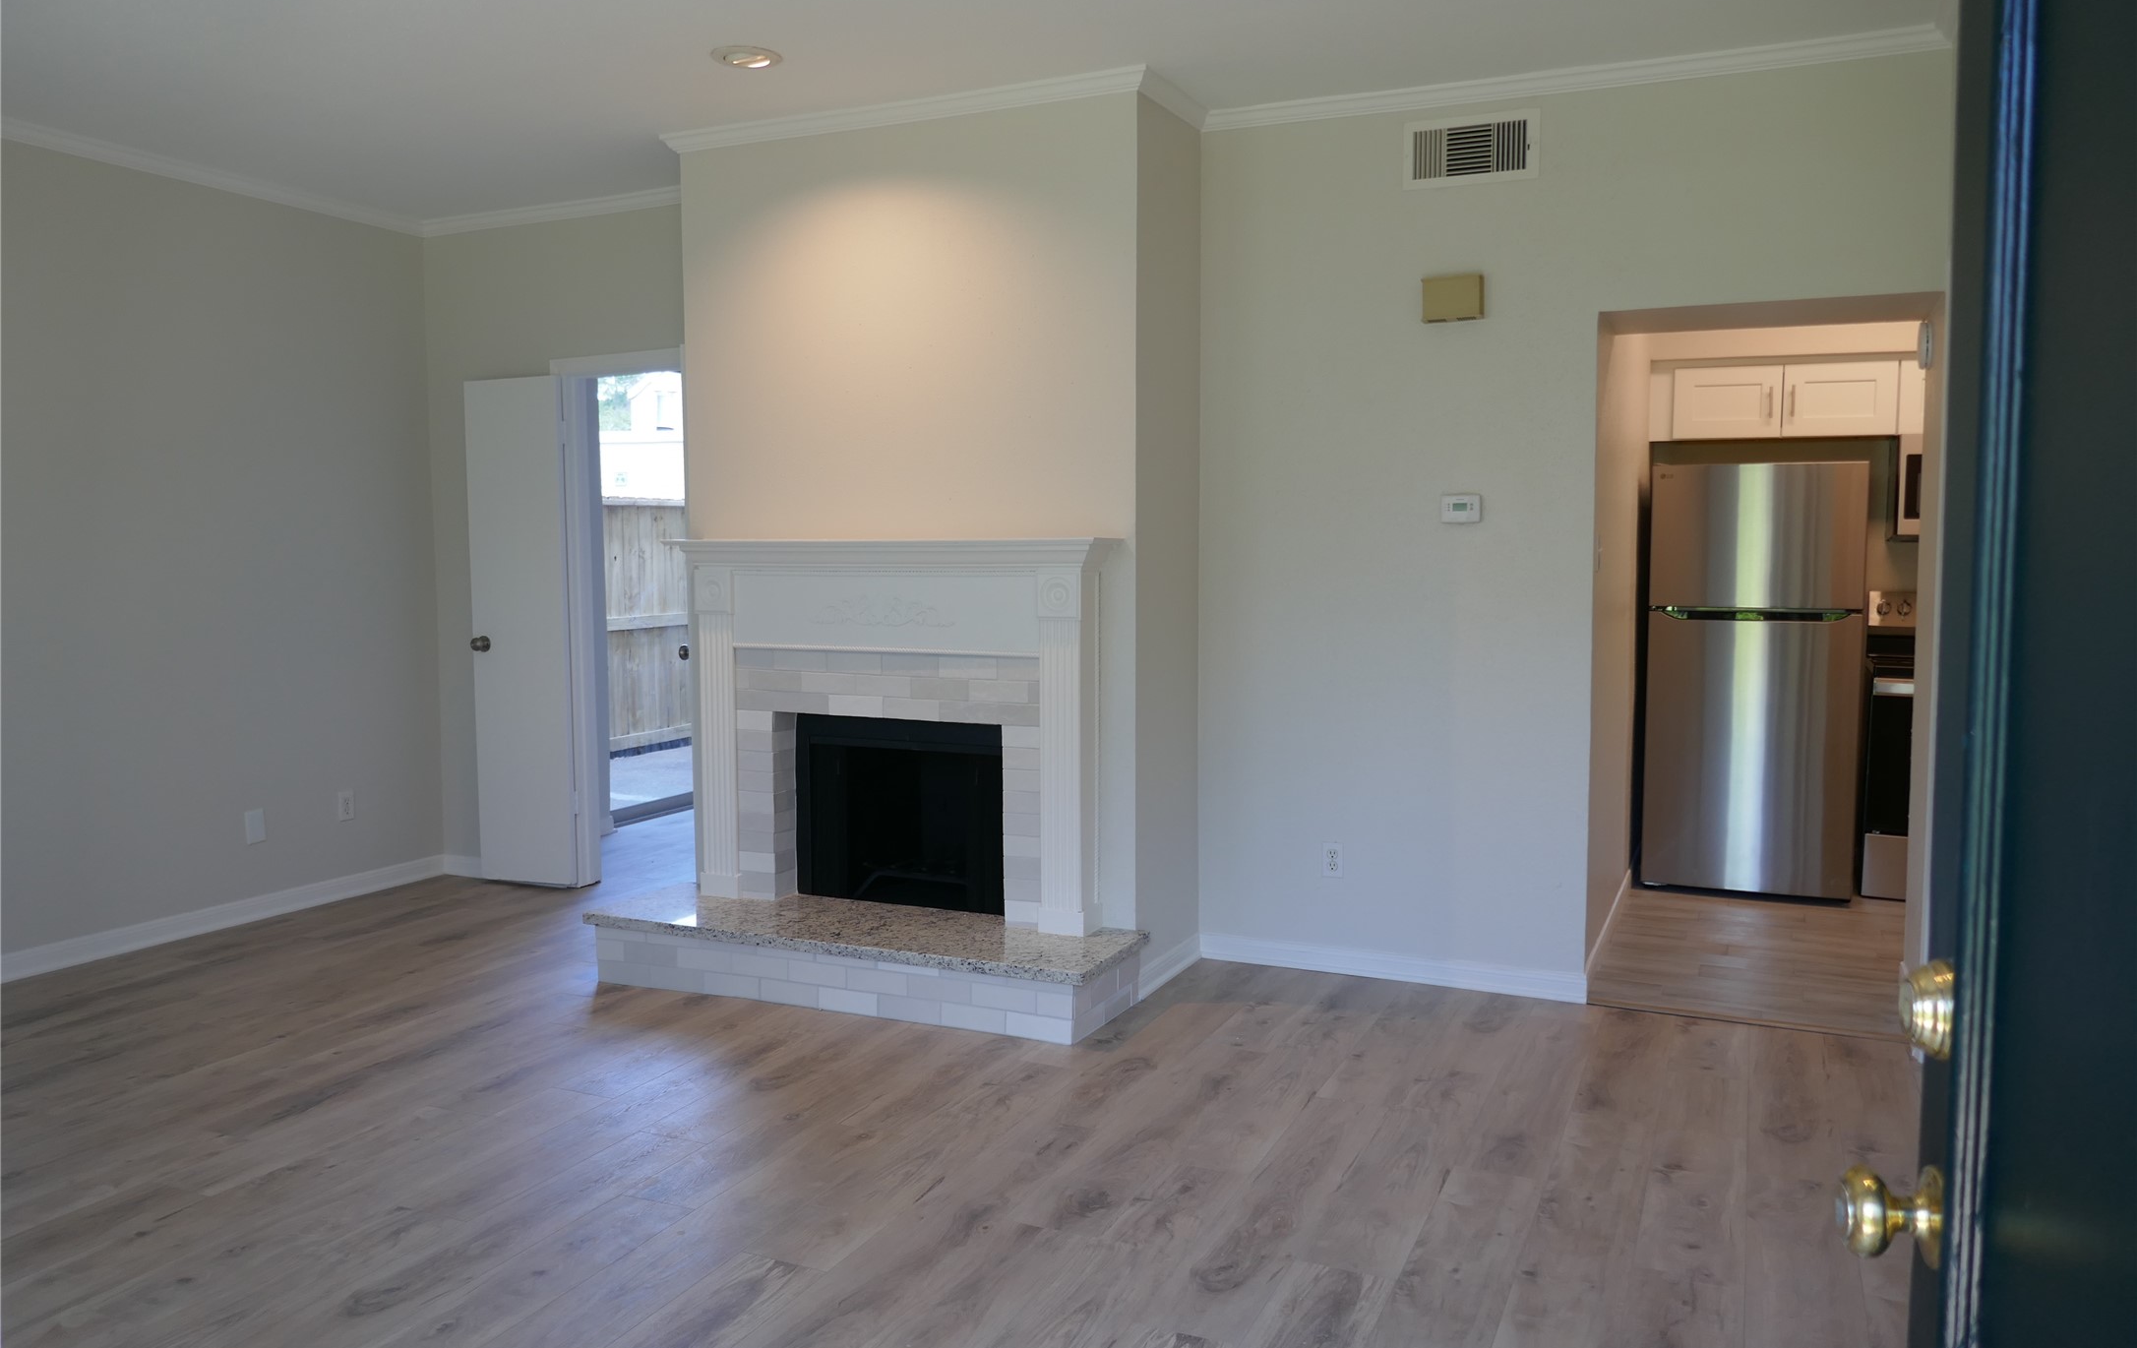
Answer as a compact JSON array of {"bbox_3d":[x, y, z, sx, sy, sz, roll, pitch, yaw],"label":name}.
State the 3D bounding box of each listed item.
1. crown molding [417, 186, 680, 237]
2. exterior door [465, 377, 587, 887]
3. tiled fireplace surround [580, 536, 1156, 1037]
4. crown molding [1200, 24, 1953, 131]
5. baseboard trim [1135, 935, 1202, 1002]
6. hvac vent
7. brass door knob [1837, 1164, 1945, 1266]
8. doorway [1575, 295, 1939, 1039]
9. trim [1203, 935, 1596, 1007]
[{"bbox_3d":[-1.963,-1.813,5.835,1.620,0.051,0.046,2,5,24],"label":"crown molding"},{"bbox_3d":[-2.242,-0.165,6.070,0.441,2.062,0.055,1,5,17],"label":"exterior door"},{"bbox_3d":[-0.649,0.296,4.517,1.715,1.394,0.485,2,5,24],"label":"tiled fireplace surround"},{"bbox_3d":[1.371,-1.718,4.315,2.086,0.052,0.046,2,5,24],"label":"crown molding"},{"bbox_3d":[0.329,0.931,4.707,0.015,0.091,0.564,2,5,24],"label":"baseboard trim"},{"bbox_3d":[1.198,-1.561,4.424,0.395,0.193,0.021,2,5,24],"label":"hvac vent"},{"bbox_3d":[0.532,0.350,0.966,0.060,0.065,0.065,2,5,22],"label":"brass door knob"},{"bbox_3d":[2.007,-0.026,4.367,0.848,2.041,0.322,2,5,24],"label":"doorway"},{"bbox_3d":[0.994,0.928,4.710,1.227,0.091,0.015,2,5,24],"label":"trim"}]

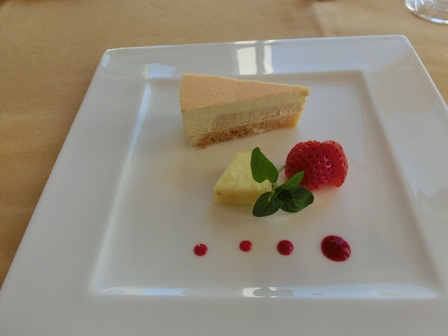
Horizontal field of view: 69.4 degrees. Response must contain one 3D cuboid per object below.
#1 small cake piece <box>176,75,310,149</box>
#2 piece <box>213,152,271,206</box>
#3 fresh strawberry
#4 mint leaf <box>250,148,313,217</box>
[{"bbox_3d":[0.015,-0.042,0.232,0.086,0.036,0.038,1,55,6],"label":"small cake piece"},{"bbox_3d":[0.014,0.007,0.209,0.038,0.017,0.030,-1,54,5],"label":"piece"},{"bbox_3d":[0.057,-0.001,0.201,0.038,0.031,0.033,-1,54,5],"label":"fresh strawberry"},{"bbox_3d":[0.035,0.008,0.191,0.035,0.026,0.037,-1,54,5],"label":"mint leaf"}]

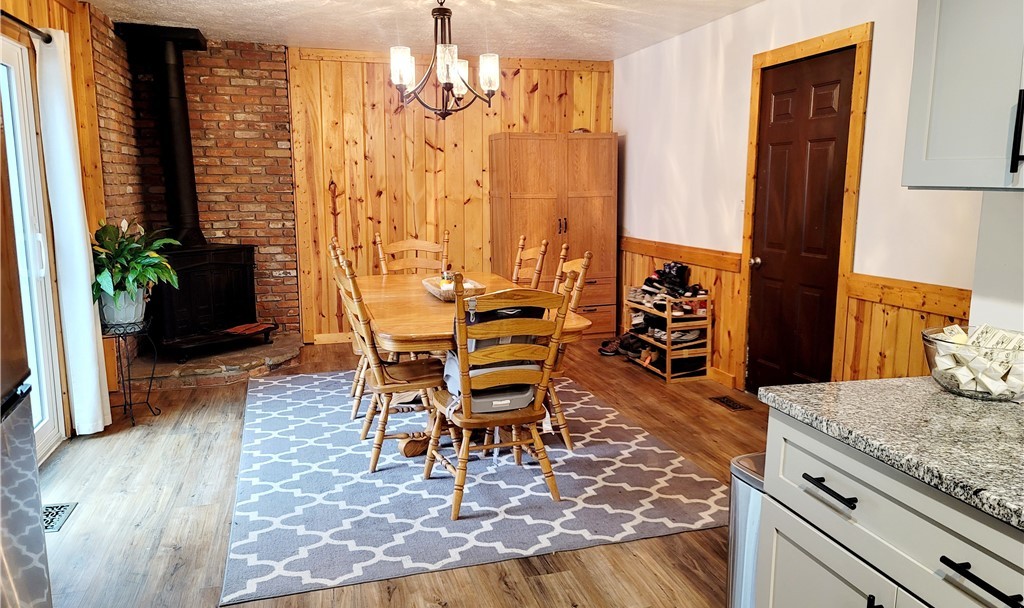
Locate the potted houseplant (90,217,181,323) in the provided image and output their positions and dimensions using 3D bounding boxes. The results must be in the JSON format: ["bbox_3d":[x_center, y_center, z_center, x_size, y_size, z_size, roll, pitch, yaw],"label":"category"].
[{"bbox_3d":[-2.199,-0.171,4.299,0.520,0.650,0.520,-3,10,-15],"label":"potted houseplant"}]

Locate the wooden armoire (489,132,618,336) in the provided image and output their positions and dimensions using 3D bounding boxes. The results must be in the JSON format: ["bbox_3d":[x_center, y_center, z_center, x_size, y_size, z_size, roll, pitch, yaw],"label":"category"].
[{"bbox_3d":[0.370,-0.601,6.616,1.020,1.795,0.525,-3,10,-15],"label":"wooden armoire"}]

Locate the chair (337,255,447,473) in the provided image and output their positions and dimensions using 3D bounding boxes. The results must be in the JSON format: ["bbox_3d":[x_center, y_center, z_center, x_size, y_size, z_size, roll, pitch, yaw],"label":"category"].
[{"bbox_3d":[-0.565,0.250,3.709,0.560,1.020,0.500,-3,10,-18],"label":"chair"}]

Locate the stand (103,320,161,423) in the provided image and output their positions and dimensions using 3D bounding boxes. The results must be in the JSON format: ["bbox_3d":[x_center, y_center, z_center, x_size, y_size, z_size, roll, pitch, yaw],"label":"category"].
[{"bbox_3d":[-2.214,0.386,4.290,0.290,0.570,0.290,-3,10,-17],"label":"stand"}]

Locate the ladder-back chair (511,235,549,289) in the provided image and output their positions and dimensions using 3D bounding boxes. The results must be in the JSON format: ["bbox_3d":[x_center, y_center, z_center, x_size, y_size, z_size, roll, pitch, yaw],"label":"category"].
[{"bbox_3d":[-0.116,0.104,4.688,0.573,1.040,0.515,-3,10,-15],"label":"ladder-back chair"}]

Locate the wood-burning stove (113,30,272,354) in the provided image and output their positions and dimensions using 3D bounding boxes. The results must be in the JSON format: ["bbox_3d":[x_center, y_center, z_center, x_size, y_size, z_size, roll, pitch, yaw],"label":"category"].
[{"bbox_3d":[-2.403,-0.814,5.532,0.720,2.328,0.880,5,11,30],"label":"wood-burning stove"}]

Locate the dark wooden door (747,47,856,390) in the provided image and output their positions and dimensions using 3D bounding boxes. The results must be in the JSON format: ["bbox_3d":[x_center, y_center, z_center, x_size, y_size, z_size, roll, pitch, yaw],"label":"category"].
[{"bbox_3d":[1.663,-0.370,4.333,0.050,2.040,0.810,-3,10,-17],"label":"dark wooden door"}]

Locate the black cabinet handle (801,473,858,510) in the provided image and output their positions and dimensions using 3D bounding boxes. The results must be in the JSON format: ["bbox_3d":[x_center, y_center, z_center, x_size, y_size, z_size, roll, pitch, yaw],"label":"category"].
[{"bbox_3d":[0.643,0.374,1.486,0.032,0.011,0.154,-3,10,-15],"label":"black cabinet handle"}]

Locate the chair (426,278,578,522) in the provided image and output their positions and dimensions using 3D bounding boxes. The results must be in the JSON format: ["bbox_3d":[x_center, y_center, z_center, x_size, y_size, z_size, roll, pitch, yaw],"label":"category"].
[{"bbox_3d":[-0.080,0.333,3.190,0.500,1.020,0.570,-3,10,-19],"label":"chair"}]

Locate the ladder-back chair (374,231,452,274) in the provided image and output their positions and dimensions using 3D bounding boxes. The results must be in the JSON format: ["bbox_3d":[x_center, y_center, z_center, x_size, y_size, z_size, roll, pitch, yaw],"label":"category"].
[{"bbox_3d":[-0.623,0.044,5.056,0.515,1.040,0.573,-3,10,-17],"label":"ladder-back chair"}]

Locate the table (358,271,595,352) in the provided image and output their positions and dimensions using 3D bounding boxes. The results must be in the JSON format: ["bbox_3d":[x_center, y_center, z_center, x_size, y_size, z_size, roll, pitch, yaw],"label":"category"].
[{"bbox_3d":[-0.334,0.339,4.138,0.970,0.760,2.070,-3,10,-15],"label":"table"}]

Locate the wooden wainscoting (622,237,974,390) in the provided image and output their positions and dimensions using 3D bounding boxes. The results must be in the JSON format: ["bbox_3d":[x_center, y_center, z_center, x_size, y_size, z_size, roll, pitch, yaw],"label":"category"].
[{"bbox_3d":[1.468,0.103,5.005,0.050,0.896,3.650,-3,10,-17],"label":"wooden wainscoting"}]

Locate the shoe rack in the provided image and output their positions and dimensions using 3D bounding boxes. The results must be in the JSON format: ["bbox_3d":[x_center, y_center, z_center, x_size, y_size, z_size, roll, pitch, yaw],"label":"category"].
[{"bbox_3d":[1.134,0.193,5.397,0.350,0.595,0.640,-4,10,-21],"label":"shoe rack"}]

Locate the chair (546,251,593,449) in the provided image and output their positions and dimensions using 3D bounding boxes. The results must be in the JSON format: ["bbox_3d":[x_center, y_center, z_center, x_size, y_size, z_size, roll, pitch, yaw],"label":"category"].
[{"bbox_3d":[0.086,0.220,3.995,0.573,1.040,0.515,-2,10,-10],"label":"chair"}]

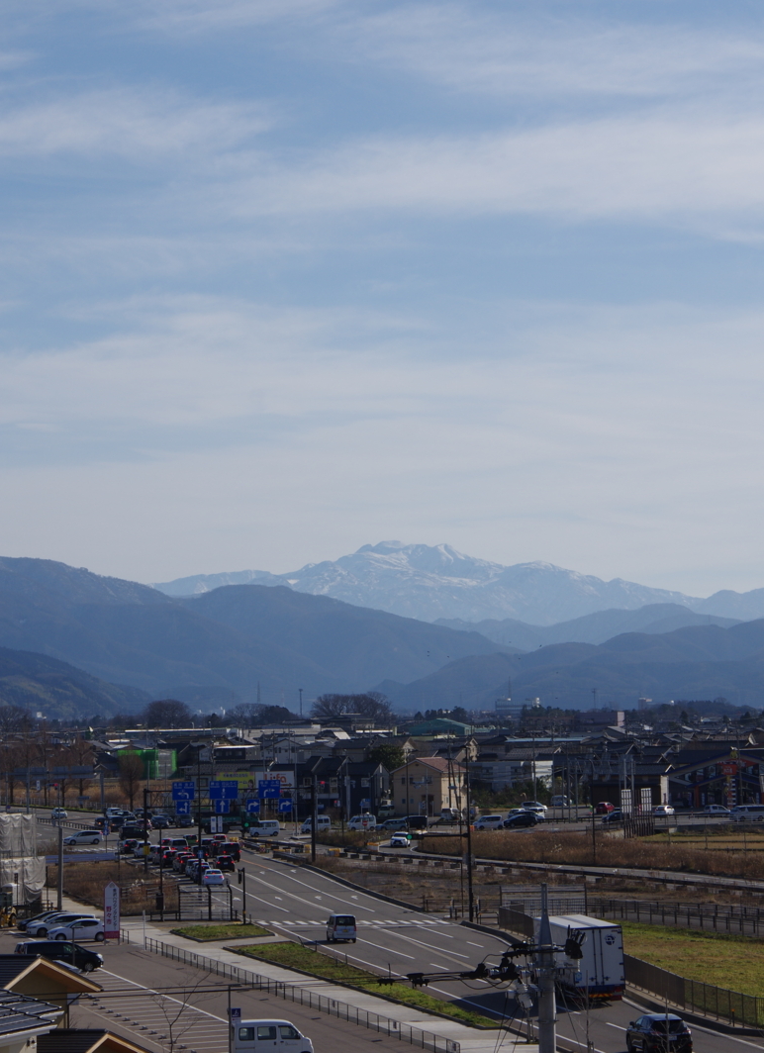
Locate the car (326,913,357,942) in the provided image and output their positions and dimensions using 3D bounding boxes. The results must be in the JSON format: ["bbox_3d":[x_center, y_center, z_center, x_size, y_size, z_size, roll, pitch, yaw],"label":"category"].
[{"bbox_3d":[-2.614,26.184,206.000,1.475,1.780,3.400,0,-4,-11],"label":"car"}]

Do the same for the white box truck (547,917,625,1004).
[{"bbox_3d":[9.800,22.100,162.400,2.480,3.750,10.200,-2,-4,-10],"label":"white box truck"}]

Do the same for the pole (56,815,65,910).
[{"bbox_3d":[-23.738,25.248,234.000,0.380,6.900,0.380,-1,-4,0],"label":"pole"}]

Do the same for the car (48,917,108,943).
[{"bbox_3d":[-20.134,26.714,209.500,4.030,1.490,1.700,0,-4,-16],"label":"car"}]

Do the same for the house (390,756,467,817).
[{"bbox_3d":[6.600,36.100,441.000,7.800,8.000,9.200,-2,-4,23],"label":"house"}]

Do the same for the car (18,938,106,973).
[{"bbox_3d":[-18.643,24.887,183.000,4.820,1.770,1.780,0,-4,-16],"label":"car"}]

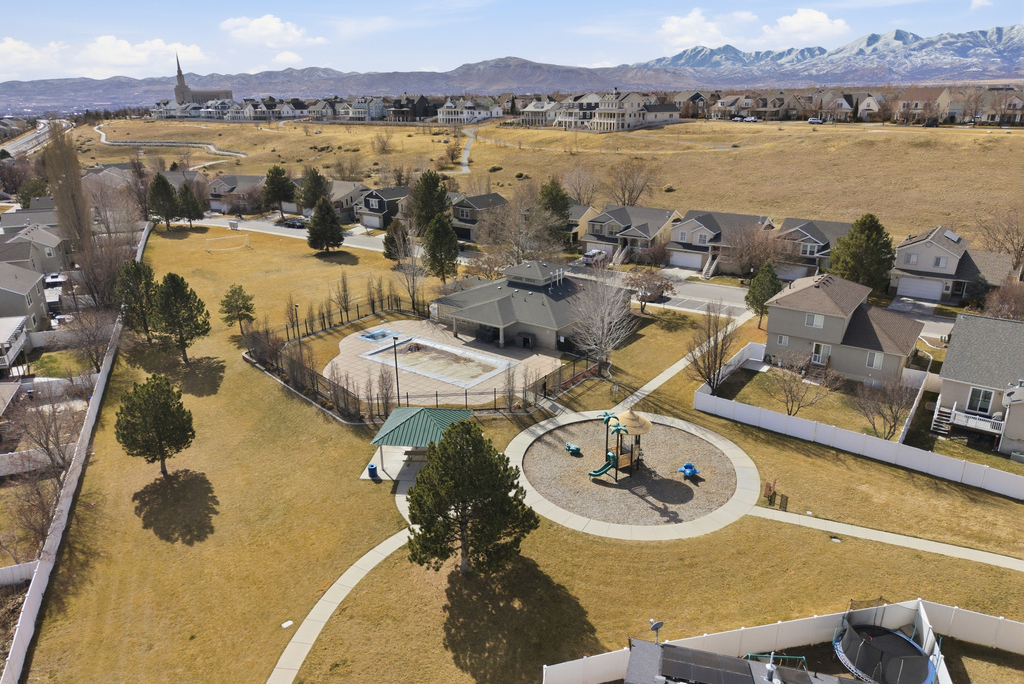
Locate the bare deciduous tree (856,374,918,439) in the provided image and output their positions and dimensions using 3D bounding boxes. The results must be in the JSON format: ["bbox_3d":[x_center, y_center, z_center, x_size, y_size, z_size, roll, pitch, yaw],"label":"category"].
[{"bbox_3d":[30.368,5.517,57.090,4.657,6.221,4.657,-1,18,0],"label":"bare deciduous tree"}]

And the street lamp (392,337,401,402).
[{"bbox_3d":[-10.001,2.828,62.667,0.450,6.787,0.600,3,20,10],"label":"street lamp"}]

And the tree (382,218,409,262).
[{"bbox_3d":[-19.031,-16.673,117.109,4.482,7.339,4.482,-1,18,0],"label":"tree"}]

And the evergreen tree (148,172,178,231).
[{"bbox_3d":[-69.316,-27.833,141.319,5.570,11.570,5.570,0,20,0],"label":"evergreen tree"}]

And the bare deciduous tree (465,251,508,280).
[{"bbox_3d":[-3.644,-10.553,101.469,6.286,4.842,6.286,0,20,0],"label":"bare deciduous tree"}]

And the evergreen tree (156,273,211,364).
[{"bbox_3d":[-34.083,-2.378,73.552,5.265,9.928,5.265,0,20,0],"label":"evergreen tree"}]

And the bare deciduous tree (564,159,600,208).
[{"bbox_3d":[13.817,-31.199,143.216,7.262,10.535,7.262,1,20,5],"label":"bare deciduous tree"}]

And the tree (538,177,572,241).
[{"bbox_3d":[8.001,-23.758,129.326,6.180,12.520,6.180,0,20,0],"label":"tree"}]

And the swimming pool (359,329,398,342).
[{"bbox_3d":[-16.061,-0.529,85.519,3.052,0.500,4.154,12,22,33],"label":"swimming pool"}]

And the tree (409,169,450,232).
[{"bbox_3d":[-15.330,-26.026,132.736,7.994,12.542,7.994,0,20,0],"label":"tree"}]

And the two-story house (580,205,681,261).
[{"bbox_3d":[19.846,-17.827,115.763,12.500,7.600,12.300,13,23,36],"label":"two-story house"}]

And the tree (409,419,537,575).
[{"bbox_3d":[-2.282,9.050,40.519,7.597,10.006,7.597,-2,20,-4],"label":"tree"}]

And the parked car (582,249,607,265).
[{"bbox_3d":[13.226,-13.643,112.949,1.900,1.700,4.800,13,23,36],"label":"parked car"}]

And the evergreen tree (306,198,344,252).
[{"bbox_3d":[-32.028,-20.130,121.929,6.354,9.628,6.354,0,20,0],"label":"evergreen tree"}]

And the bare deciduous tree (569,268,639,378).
[{"bbox_3d":[8.783,-1.806,68.305,6.332,10.978,6.332,2,20,7],"label":"bare deciduous tree"}]

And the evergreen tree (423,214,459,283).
[{"bbox_3d":[-10.687,-13.932,107.029,5.420,10.550,5.420,0,20,0],"label":"evergreen tree"}]

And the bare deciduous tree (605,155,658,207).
[{"bbox_3d":[25.388,-34.106,152.119,11.130,10.950,11.130,0,20,0],"label":"bare deciduous tree"}]

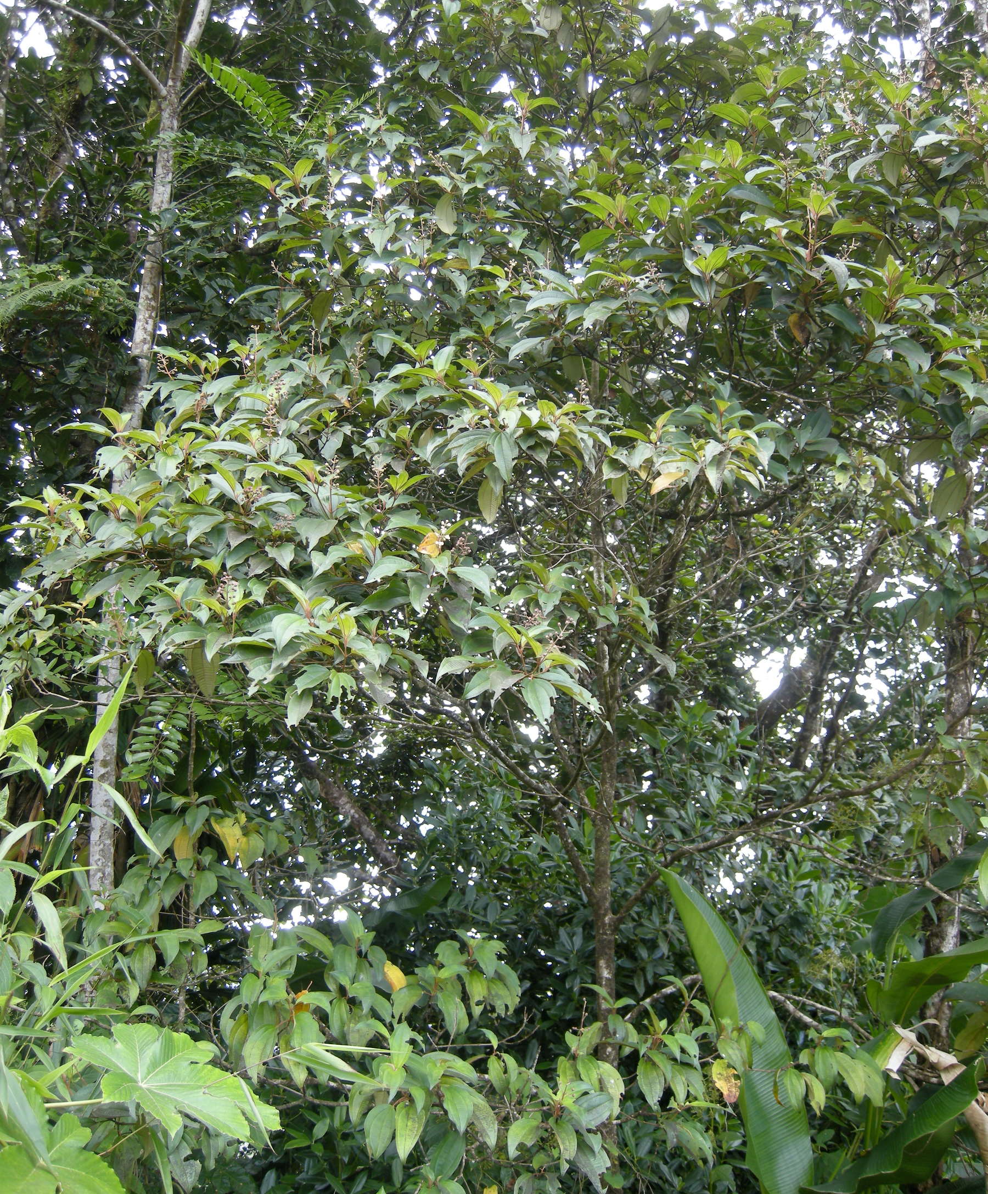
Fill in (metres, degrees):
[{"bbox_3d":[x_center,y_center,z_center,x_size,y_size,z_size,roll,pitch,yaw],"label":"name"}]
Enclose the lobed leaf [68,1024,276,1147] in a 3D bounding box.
[{"bbox_3d":[-0.635,0.972,2.700,0.390,0.100,0.360,17,17,14],"label":"lobed leaf"}]

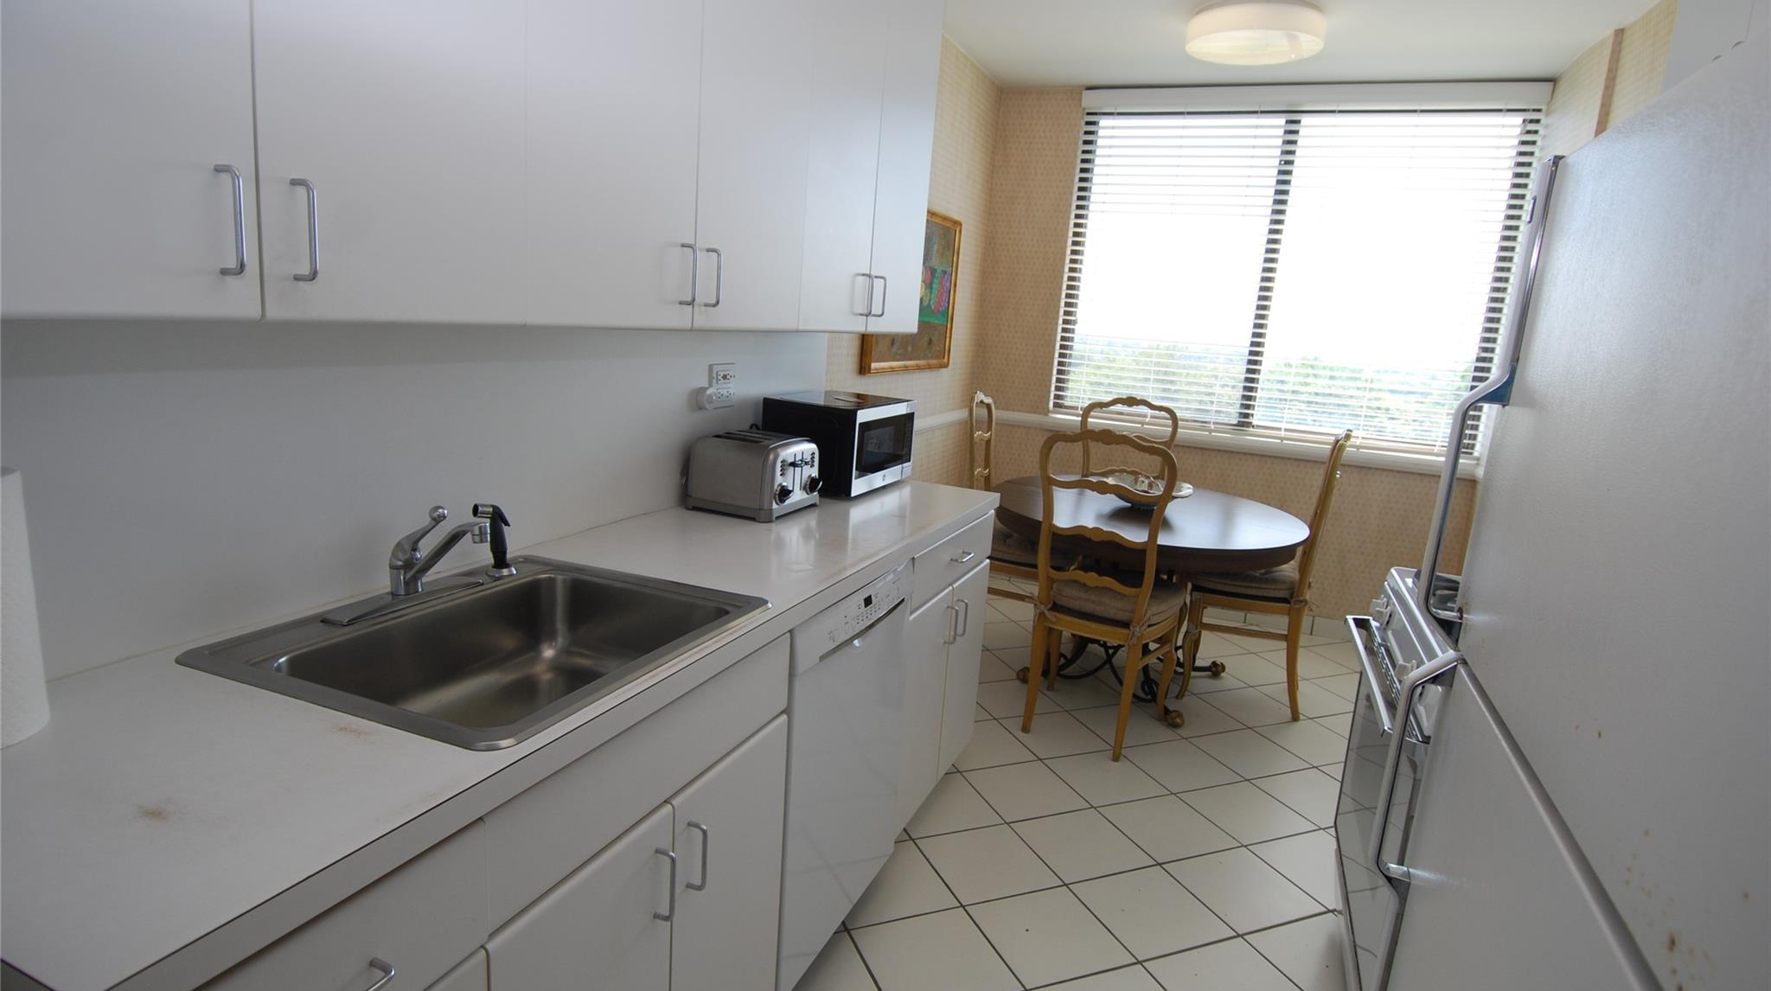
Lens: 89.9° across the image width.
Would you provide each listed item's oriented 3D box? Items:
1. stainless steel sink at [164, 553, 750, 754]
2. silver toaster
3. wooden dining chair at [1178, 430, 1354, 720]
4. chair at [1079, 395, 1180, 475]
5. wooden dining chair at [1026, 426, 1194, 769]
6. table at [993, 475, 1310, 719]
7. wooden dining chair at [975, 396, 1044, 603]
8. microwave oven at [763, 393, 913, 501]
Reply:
[{"bbox_3d":[-0.598,0.295,1.439,0.567,0.185,0.680,8,12,22],"label":"stainless steel sink"},{"bbox_3d":[-0.337,-0.063,2.359,0.275,0.195,0.270,8,12,20],"label":"silver toaster"},{"bbox_3d":[1.512,0.274,3.556,0.515,1.120,0.470,8,12,22],"label":"wooden dining chair"},{"bbox_3d":[1.090,0.143,4.066,0.470,1.120,0.515,5,11,7],"label":"chair"},{"bbox_3d":[0.799,0.307,3.158,0.470,1.120,0.515,11,13,31],"label":"wooden dining chair"},{"bbox_3d":[1.023,0.414,3.627,1.280,0.755,1.280,8,12,22],"label":"table"},{"bbox_3d":[0.621,0.133,3.960,0.515,1.120,0.470,8,12,19],"label":"wooden dining chair"},{"bbox_3d":[-0.140,-0.166,2.773,0.320,0.264,0.435,9,12,24],"label":"microwave oven"}]

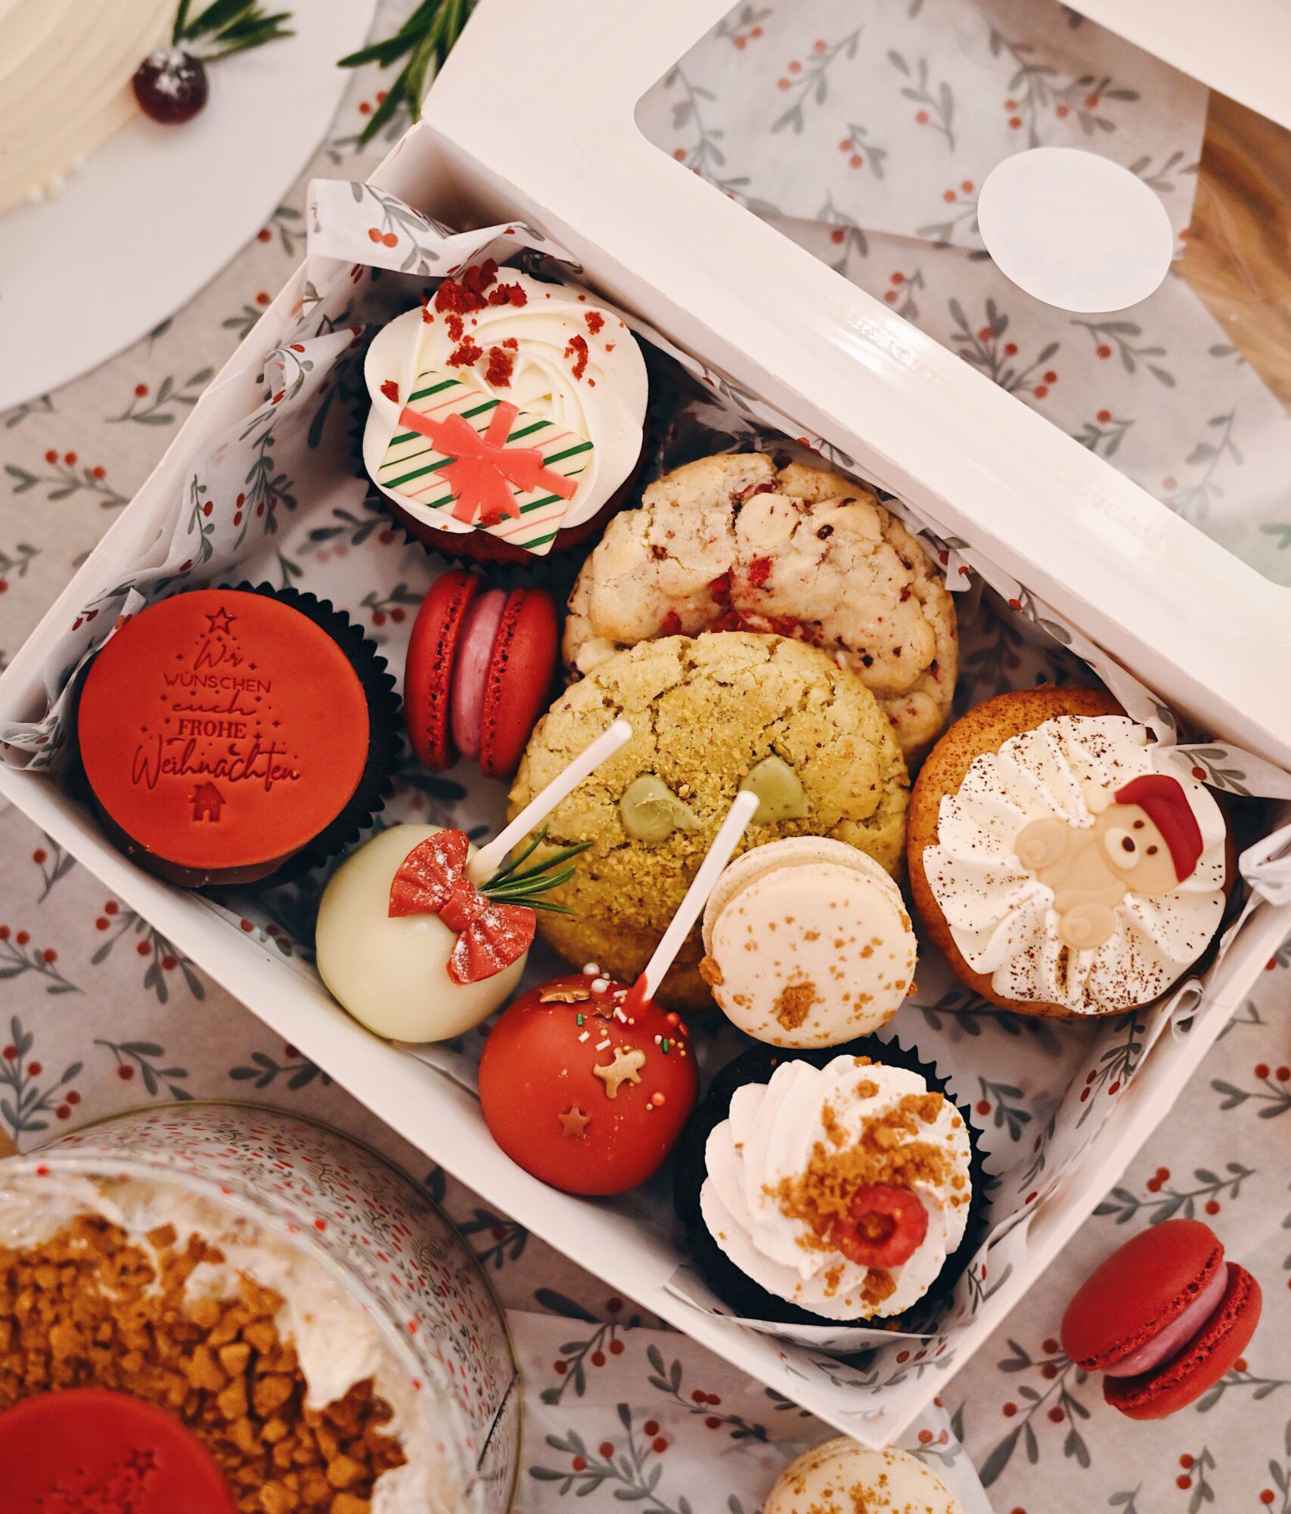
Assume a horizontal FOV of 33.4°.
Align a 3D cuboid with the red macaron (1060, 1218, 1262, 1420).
[{"bbox_3d":[0.117,0.128,0.489,0.045,0.045,0.032,-38,85,-1],"label":"red macaron"}]

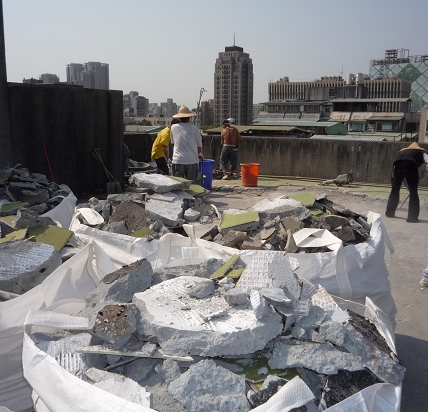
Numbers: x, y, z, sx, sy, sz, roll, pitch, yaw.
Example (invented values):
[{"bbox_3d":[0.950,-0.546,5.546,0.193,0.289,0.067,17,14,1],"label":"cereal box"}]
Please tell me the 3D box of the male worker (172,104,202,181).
[{"bbox_3d":[-0.407,-0.569,7.056,0.540,1.801,0.450,-1,10,-8],"label":"male worker"}]

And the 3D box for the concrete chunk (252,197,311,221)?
[{"bbox_3d":[0.440,0.020,3.150,0.390,0.130,0.270,0,10,0],"label":"concrete chunk"}]

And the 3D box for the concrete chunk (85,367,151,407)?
[{"bbox_3d":[-0.278,0.522,1.370,0.180,0.065,0.140,-4,23,-11],"label":"concrete chunk"}]

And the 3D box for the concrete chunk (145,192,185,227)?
[{"bbox_3d":[-0.321,0.026,3.150,0.230,0.060,0.210,25,45,16],"label":"concrete chunk"}]

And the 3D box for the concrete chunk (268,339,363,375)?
[{"bbox_3d":[0.313,0.464,1.470,0.275,0.080,0.115,4,26,8],"label":"concrete chunk"}]

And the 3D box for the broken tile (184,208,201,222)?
[{"bbox_3d":[-0.148,0.065,3.280,0.120,0.090,0.120,0,10,0],"label":"broken tile"}]

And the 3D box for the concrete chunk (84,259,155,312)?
[{"bbox_3d":[-0.408,0.344,2.059,0.280,0.170,0.170,-2,10,-15],"label":"concrete chunk"}]

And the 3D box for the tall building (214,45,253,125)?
[{"bbox_3d":[14.345,-72.850,326.927,20.000,70.000,20.000,6,12,28],"label":"tall building"}]

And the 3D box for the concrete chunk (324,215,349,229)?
[{"bbox_3d":[0.771,0.098,3.000,0.155,0.080,0.120,0,10,0],"label":"concrete chunk"}]

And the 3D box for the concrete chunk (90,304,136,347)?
[{"bbox_3d":[-0.349,0.411,1.640,0.150,0.125,0.135,-2,11,-10],"label":"concrete chunk"}]

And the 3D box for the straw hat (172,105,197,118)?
[{"bbox_3d":[-0.484,-1.558,7.900,0.410,0.180,0.410,0,10,0],"label":"straw hat"}]

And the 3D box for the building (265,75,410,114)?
[{"bbox_3d":[47.506,-28.965,178.597,48.000,34.000,22.000,6,12,29],"label":"building"}]

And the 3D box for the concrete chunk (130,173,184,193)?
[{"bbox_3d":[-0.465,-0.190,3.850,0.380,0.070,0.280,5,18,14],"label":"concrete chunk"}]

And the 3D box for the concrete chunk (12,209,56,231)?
[{"bbox_3d":[-1.187,0.099,3.150,0.280,0.160,0.200,-3,10,-21],"label":"concrete chunk"}]

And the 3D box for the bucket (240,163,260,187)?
[{"bbox_3d":[0.878,-0.779,11.944,0.475,0.545,0.475,1,10,0],"label":"bucket"}]

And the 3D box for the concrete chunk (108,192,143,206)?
[{"bbox_3d":[-0.665,-0.049,3.600,0.280,0.105,0.200,0,10,0],"label":"concrete chunk"}]

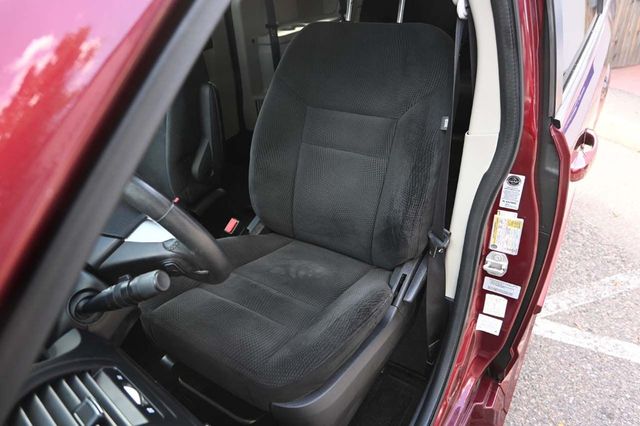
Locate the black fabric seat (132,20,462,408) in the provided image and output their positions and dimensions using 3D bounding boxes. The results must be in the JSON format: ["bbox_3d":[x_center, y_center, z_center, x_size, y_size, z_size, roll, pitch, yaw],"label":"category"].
[{"bbox_3d":[-0.049,-0.036,1.076,0.550,0.790,0.760,15,32,32],"label":"black fabric seat"}]

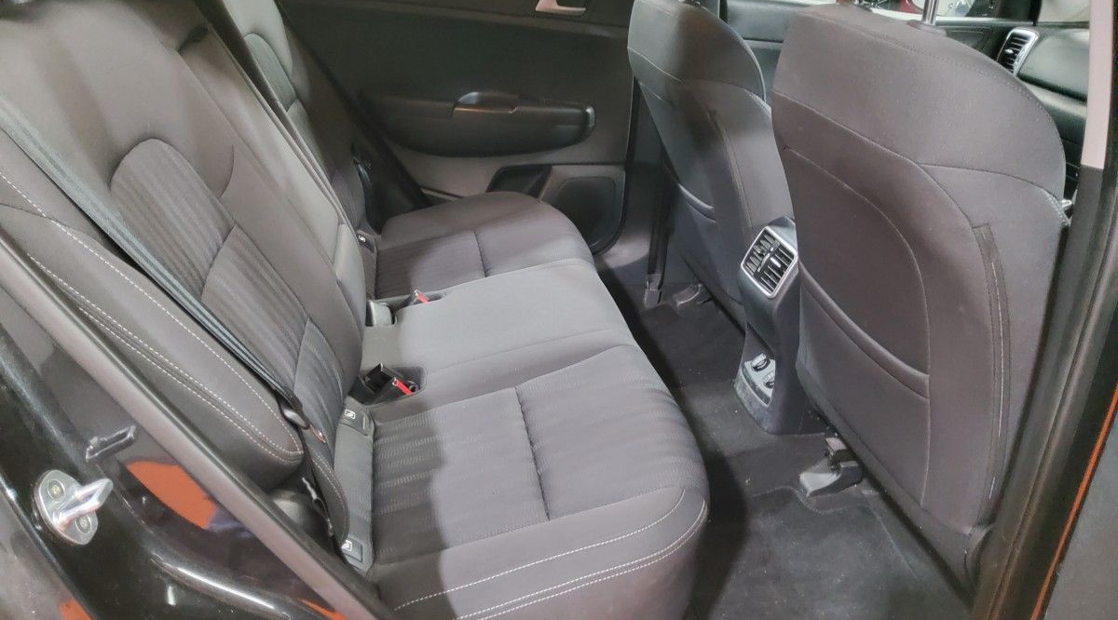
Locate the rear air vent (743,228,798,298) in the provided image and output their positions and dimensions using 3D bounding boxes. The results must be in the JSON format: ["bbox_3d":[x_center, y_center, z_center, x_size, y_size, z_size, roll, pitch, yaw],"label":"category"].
[{"bbox_3d":[0.382,-0.086,1.501,0.025,0.088,0.132,20,21,-21],"label":"rear air vent"}]

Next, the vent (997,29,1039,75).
[{"bbox_3d":[1.142,-0.643,2.107,0.032,0.112,0.098,14,23,-18],"label":"vent"}]

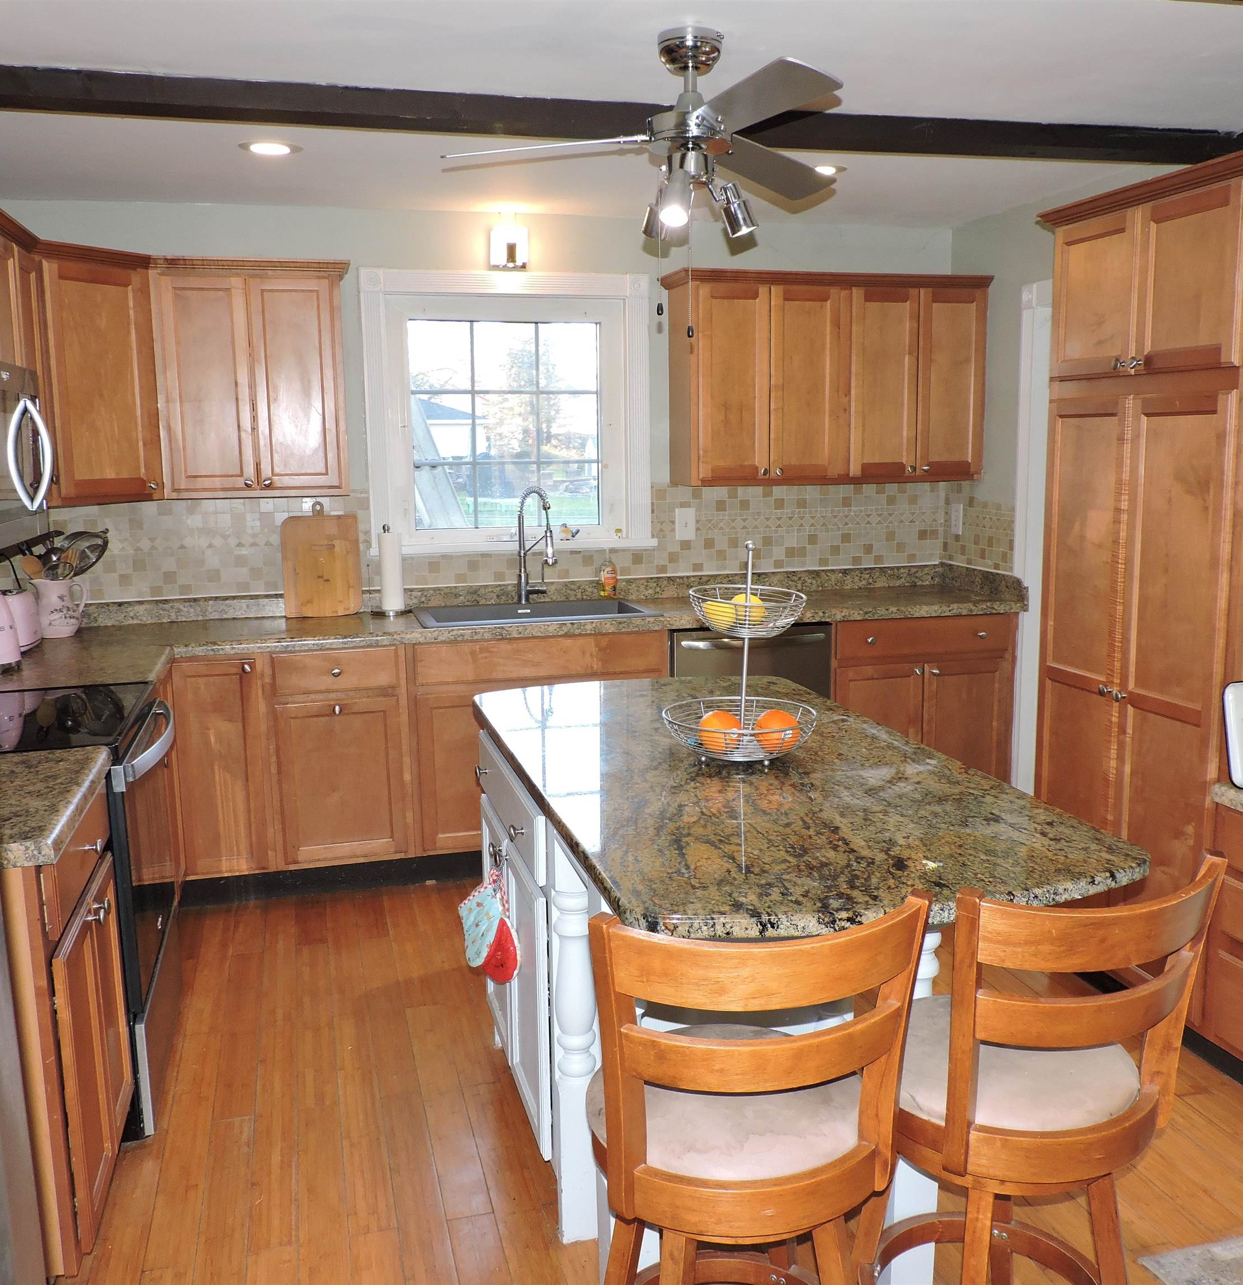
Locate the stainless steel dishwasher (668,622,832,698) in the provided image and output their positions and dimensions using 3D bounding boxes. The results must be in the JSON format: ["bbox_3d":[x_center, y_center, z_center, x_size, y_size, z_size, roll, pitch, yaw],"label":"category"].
[{"bbox_3d":[0.417,0.306,4.683,0.617,0.825,0.625,-3,11,-14],"label":"stainless steel dishwasher"}]

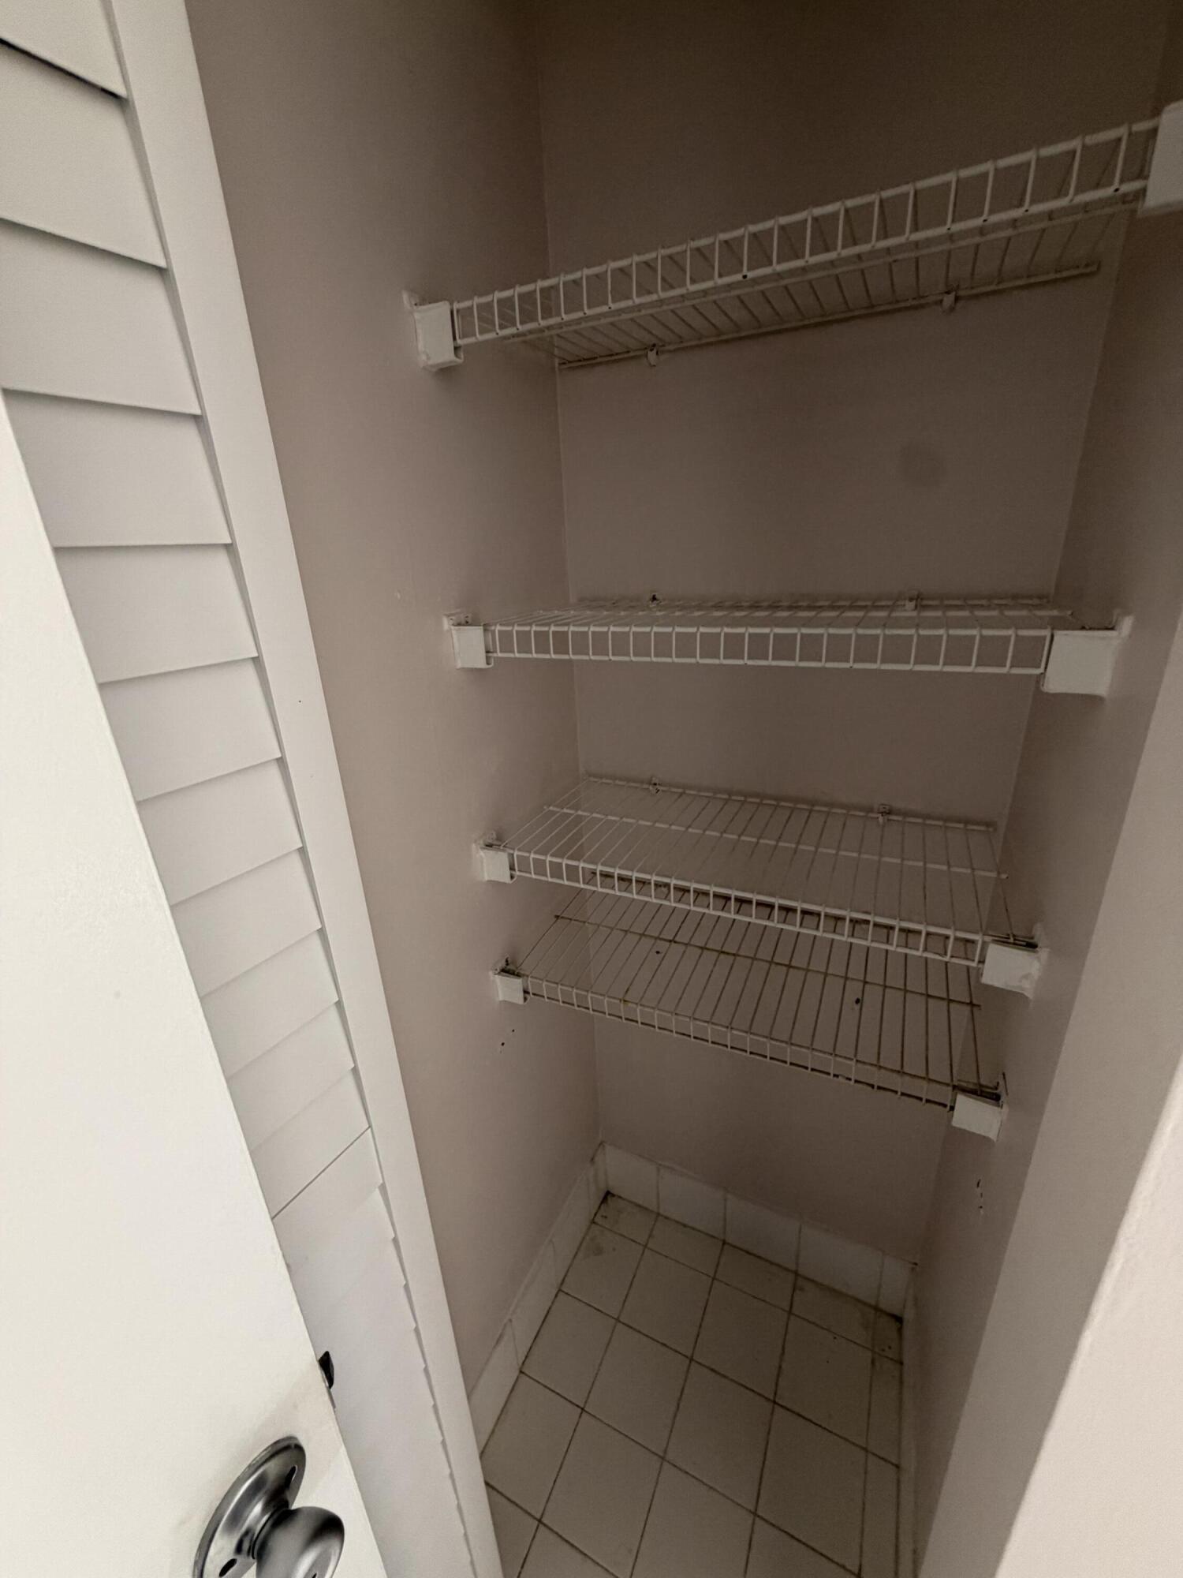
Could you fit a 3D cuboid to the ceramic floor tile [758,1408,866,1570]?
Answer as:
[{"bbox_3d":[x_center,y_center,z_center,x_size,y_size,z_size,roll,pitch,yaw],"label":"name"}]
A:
[{"bbox_3d":[0.364,1.138,1.048,0.151,0.008,0.152,8,24,25],"label":"ceramic floor tile"}]

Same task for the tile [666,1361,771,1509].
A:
[{"bbox_3d":[0.226,1.120,1.113,0.151,0.008,0.152,8,24,25],"label":"tile"}]

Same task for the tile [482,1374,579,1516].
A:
[{"bbox_3d":[-0.109,1.138,1.112,0.130,0.008,0.152,8,24,25],"label":"tile"}]

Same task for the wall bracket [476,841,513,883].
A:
[{"bbox_3d":[-0.128,0.104,0.910,0.040,0.052,0.025,8,24,25],"label":"wall bracket"}]

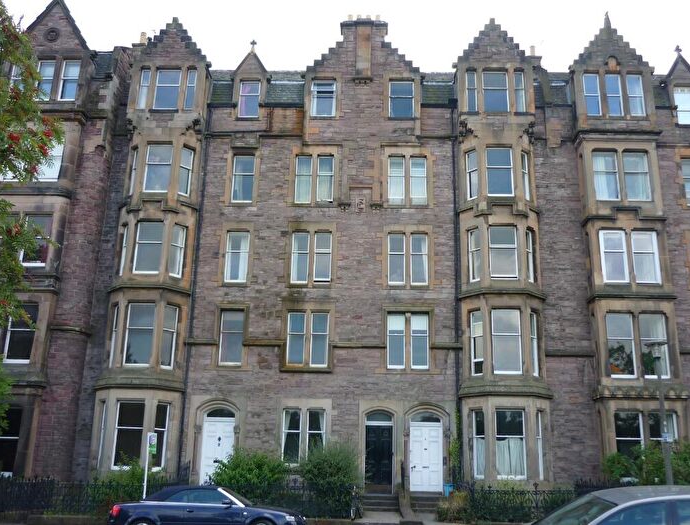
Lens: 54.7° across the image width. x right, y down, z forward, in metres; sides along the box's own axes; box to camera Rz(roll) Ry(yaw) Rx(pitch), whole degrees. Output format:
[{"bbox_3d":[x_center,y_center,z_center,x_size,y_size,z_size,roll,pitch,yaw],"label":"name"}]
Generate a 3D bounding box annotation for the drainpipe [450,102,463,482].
[{"bbox_3d":[4.436,0.691,26.676,0.150,15.822,0.150,1,-16,1],"label":"drainpipe"}]

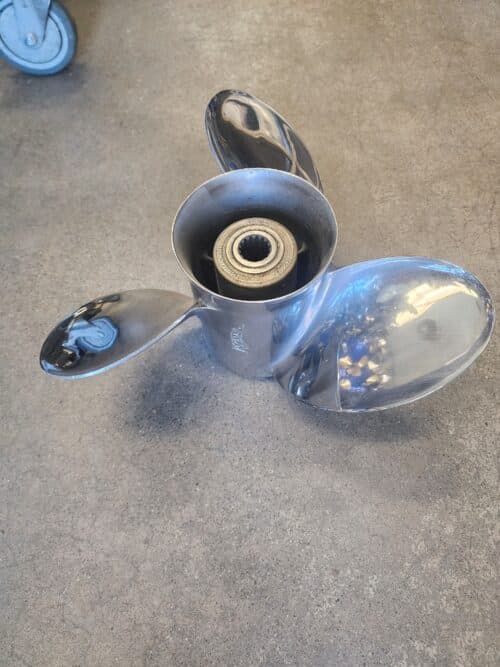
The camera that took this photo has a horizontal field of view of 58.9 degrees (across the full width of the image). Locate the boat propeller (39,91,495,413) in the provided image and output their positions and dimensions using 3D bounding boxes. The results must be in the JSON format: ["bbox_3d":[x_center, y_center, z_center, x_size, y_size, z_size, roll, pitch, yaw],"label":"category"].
[{"bbox_3d":[0.003,-0.062,0.433,0.334,0.184,0.318,-3,65,0],"label":"boat propeller"}]

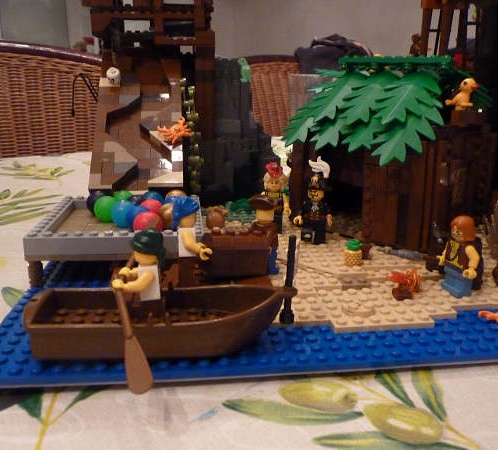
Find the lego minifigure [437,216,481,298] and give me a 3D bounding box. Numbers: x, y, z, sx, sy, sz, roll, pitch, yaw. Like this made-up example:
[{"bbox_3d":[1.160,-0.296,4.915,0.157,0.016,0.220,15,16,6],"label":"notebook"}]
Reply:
[{"bbox_3d":[0.113,0.016,0.249,0.017,0.041,0.025,-1,15,-7],"label":"lego minifigure"}]

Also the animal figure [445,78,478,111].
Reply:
[{"bbox_3d":[0.126,-0.078,0.278,0.010,0.018,0.017,-11,20,-37],"label":"animal figure"}]

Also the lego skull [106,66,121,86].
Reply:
[{"bbox_3d":[-0.106,-0.116,0.365,0.010,0.011,0.010,3,58,-5],"label":"lego skull"}]

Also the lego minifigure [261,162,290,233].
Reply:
[{"bbox_3d":[0.018,-0.018,0.324,0.023,0.050,0.013,1,16,0],"label":"lego minifigure"}]

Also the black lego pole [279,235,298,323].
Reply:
[{"bbox_3d":[0.018,0.025,0.214,0.007,0.040,0.007,-1,15,-7],"label":"black lego pole"}]

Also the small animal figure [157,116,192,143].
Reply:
[{"bbox_3d":[-0.054,-0.071,0.345,0.022,0.008,0.021,-26,65,-22],"label":"small animal figure"}]

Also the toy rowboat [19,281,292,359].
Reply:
[{"bbox_3d":[-0.035,0.037,0.193,0.110,0.021,0.038,0,15,-5],"label":"toy rowboat"}]

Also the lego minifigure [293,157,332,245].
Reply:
[{"bbox_3d":[0.041,-0.017,0.307,0.026,0.057,0.019,1,15,-3],"label":"lego minifigure"}]

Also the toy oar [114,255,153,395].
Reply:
[{"bbox_3d":[-0.046,0.038,0.176,0.009,0.004,0.052,-11,54,-15],"label":"toy oar"}]

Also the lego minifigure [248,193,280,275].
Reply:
[{"bbox_3d":[0.007,0.006,0.260,0.019,0.044,0.025,-9,18,-33],"label":"lego minifigure"}]

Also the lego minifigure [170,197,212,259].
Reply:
[{"bbox_3d":[-0.028,0.009,0.231,0.019,0.043,0.025,-1,15,-7],"label":"lego minifigure"}]

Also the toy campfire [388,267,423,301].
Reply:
[{"bbox_3d":[0.083,0.031,0.248,0.018,0.013,0.015,-1,15,-7],"label":"toy campfire"}]

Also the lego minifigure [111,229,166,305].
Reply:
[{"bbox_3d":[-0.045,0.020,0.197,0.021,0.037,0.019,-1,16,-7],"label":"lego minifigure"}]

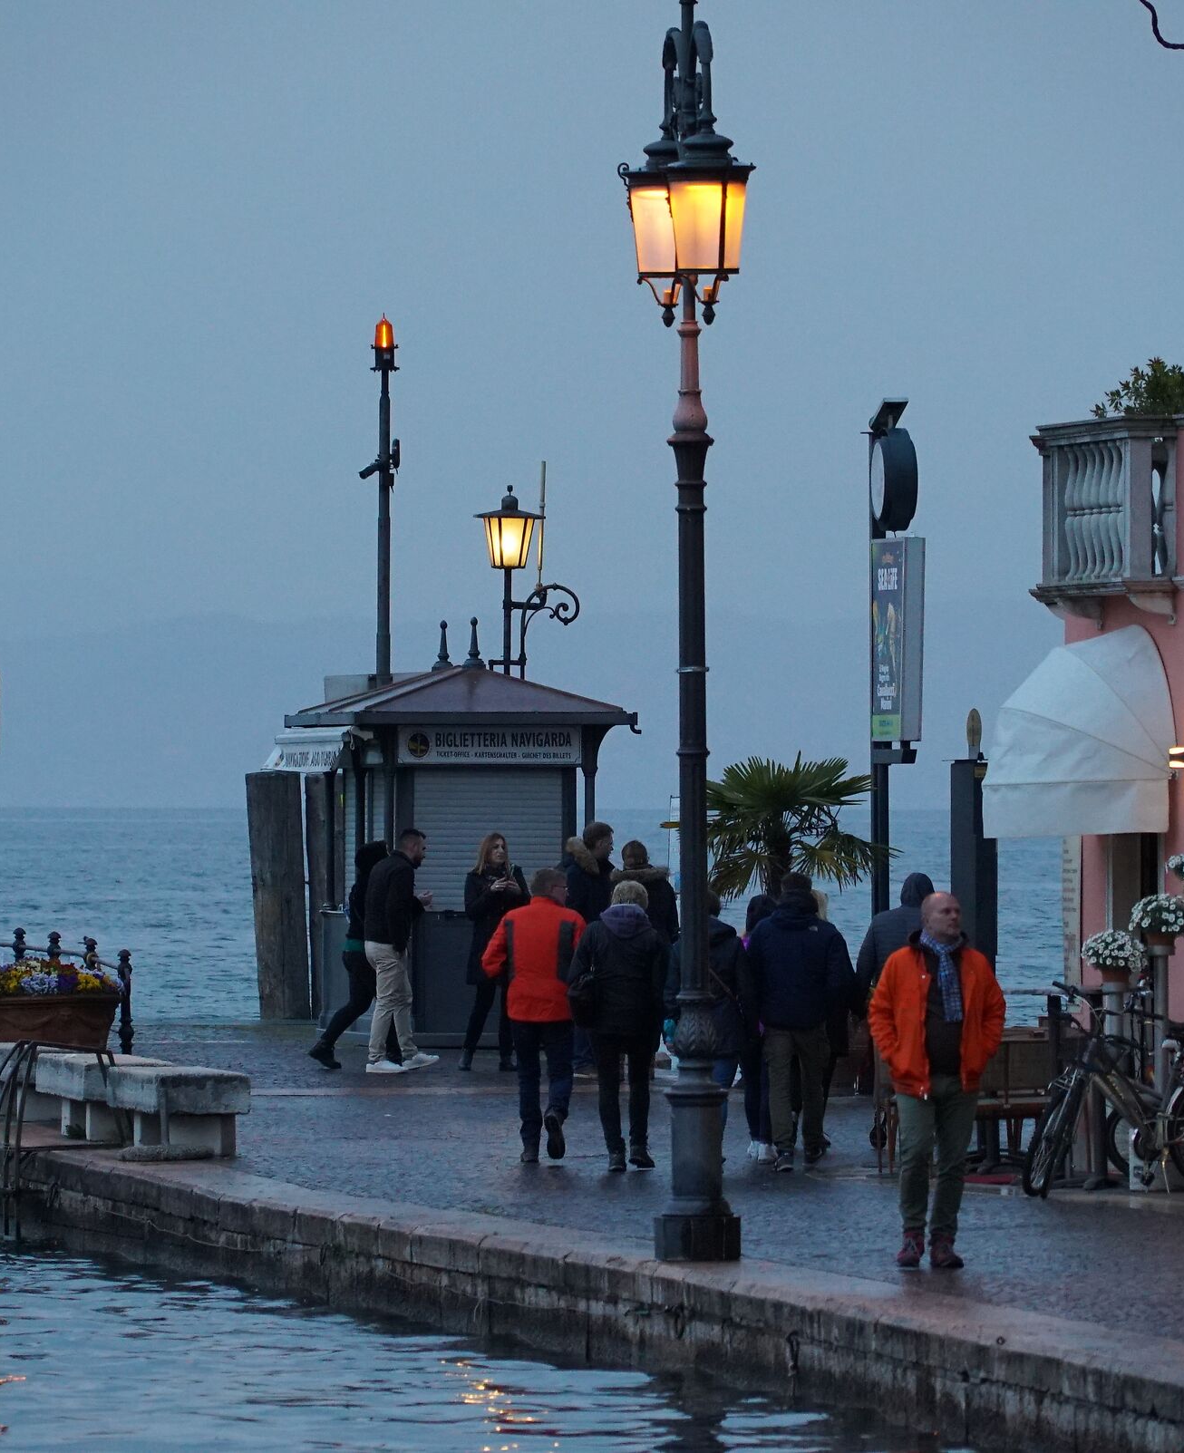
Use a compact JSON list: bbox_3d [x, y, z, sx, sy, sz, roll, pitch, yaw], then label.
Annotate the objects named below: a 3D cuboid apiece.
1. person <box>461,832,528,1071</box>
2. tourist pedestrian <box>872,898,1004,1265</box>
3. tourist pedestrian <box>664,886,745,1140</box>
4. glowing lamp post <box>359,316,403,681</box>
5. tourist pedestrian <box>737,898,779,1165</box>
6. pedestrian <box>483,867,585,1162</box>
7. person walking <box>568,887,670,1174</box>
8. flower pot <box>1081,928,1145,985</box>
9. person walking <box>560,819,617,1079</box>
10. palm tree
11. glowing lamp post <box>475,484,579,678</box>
[{"bbox_3d":[-0.702,1.639,105.200,0.480,1.710,0.420,0,0,-23],"label":"person"},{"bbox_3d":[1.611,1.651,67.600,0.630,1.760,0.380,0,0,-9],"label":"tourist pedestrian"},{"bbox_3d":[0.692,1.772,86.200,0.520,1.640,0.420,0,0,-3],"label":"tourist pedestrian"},{"bbox_3d":[-1.722,-0.436,120.000,0.340,5.900,0.320,0,0,0],"label":"glowing lamp post"},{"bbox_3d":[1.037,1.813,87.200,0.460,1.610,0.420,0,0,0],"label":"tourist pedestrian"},{"bbox_3d":[-0.341,1.704,85.600,0.600,1.740,0.450,0,0,9],"label":"pedestrian"},{"bbox_3d":[0.158,1.736,84.200,0.560,1.690,0.420,0,0,5],"label":"person walking"},{"bbox_3d":[2.985,1.317,83.000,0.380,0.310,0.380,0,0,0],"label":"flower pot"},{"bbox_3d":[-0.018,1.614,104.800,0.400,1.830,0.520,0,0,-41],"label":"person walking"},{"bbox_3d":[1.411,1.273,102.500,1.500,2.200,1.450,0,0,0],"label":"palm tree"},{"bbox_3d":[-0.514,0.298,115.500,0.840,4.440,0.560,0,0,0],"label":"glowing lamp post"}]

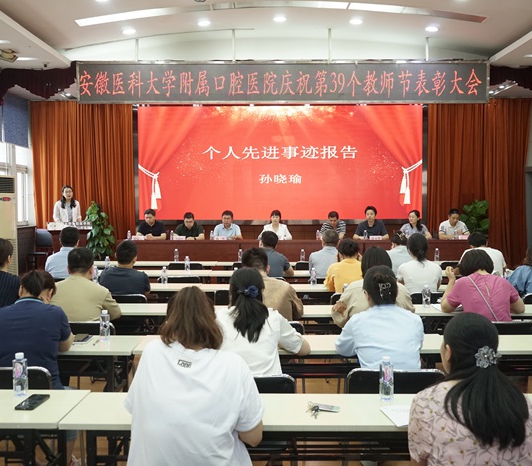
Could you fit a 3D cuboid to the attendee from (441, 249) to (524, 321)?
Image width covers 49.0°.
[{"bbox_3d":[1.540,0.742,4.266,0.580,1.264,0.750,0,3,0],"label":"attendee"}]

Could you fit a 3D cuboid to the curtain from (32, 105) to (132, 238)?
[{"bbox_3d":[-3.562,-0.920,11.331,2.044,3.236,0.200,0,3,0],"label":"curtain"}]

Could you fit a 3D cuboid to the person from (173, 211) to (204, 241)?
[{"bbox_3d":[-1.319,0.238,9.989,0.520,1.200,0.720,0,3,1],"label":"person"}]

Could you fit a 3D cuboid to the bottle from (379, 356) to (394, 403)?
[{"bbox_3d":[0.522,0.629,2.516,0.062,0.184,0.062,0,3,0],"label":"bottle"}]

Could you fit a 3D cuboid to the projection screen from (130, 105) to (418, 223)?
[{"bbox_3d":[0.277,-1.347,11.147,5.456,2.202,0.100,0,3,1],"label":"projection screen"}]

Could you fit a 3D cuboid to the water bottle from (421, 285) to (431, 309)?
[{"bbox_3d":[1.298,0.508,4.724,0.061,0.182,0.061,0,3,0],"label":"water bottle"}]

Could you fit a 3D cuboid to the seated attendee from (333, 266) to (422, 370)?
[{"bbox_3d":[0.591,0.799,3.151,0.480,1.275,0.720,0,3,0],"label":"seated attendee"}]

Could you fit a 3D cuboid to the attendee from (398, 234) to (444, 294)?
[{"bbox_3d":[1.371,0.653,5.368,0.450,1.321,0.720,0,3,0],"label":"attendee"}]

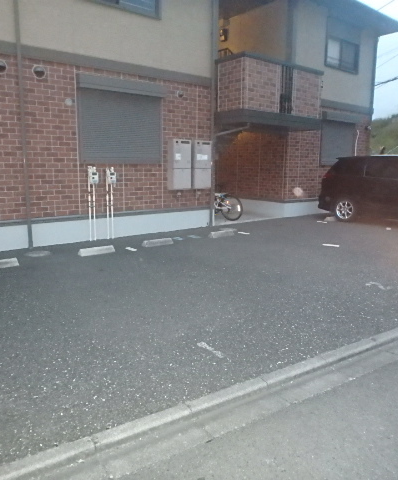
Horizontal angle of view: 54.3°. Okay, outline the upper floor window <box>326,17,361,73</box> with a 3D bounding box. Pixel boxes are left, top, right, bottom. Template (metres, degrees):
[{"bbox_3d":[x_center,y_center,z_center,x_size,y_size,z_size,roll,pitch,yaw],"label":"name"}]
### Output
[{"bbox_3d":[4.136,-5.486,10.992,1.688,1.273,0.130,-8,13,-37],"label":"upper floor window"}]

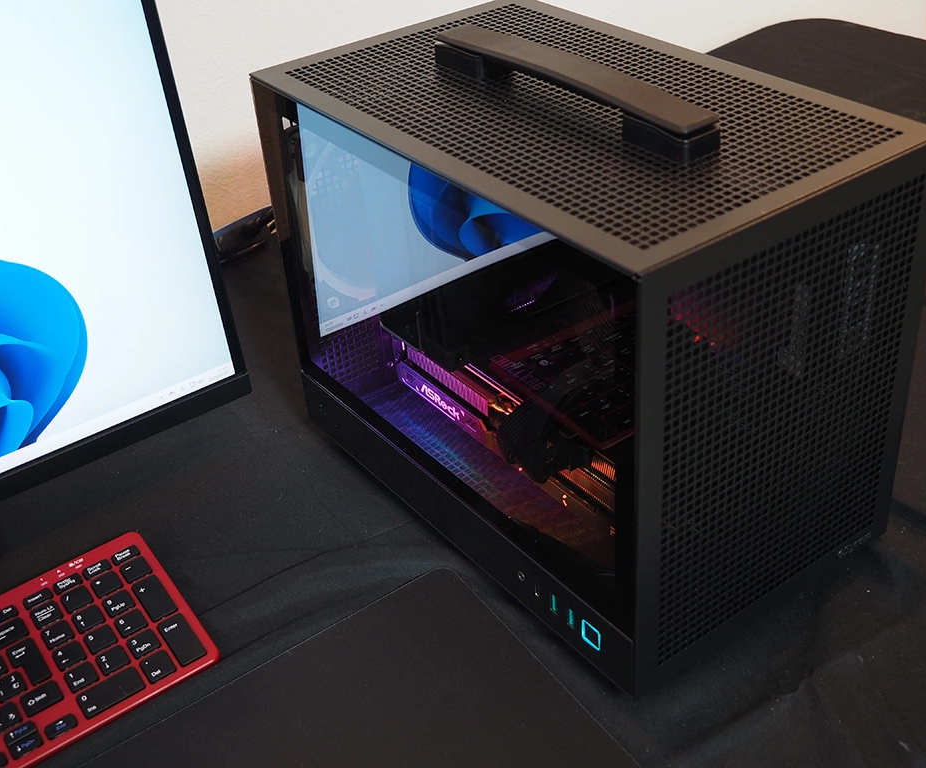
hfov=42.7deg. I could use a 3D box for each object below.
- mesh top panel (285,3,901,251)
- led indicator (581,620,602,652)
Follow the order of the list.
[{"bbox_3d":[0.053,-0.150,0.630,0.169,0.005,0.305,-25,39,-27],"label":"mesh top panel"},{"bbox_3d":[0.068,0.132,0.622,0.003,0.015,0.015,-25,39,-27],"label":"led indicator"}]

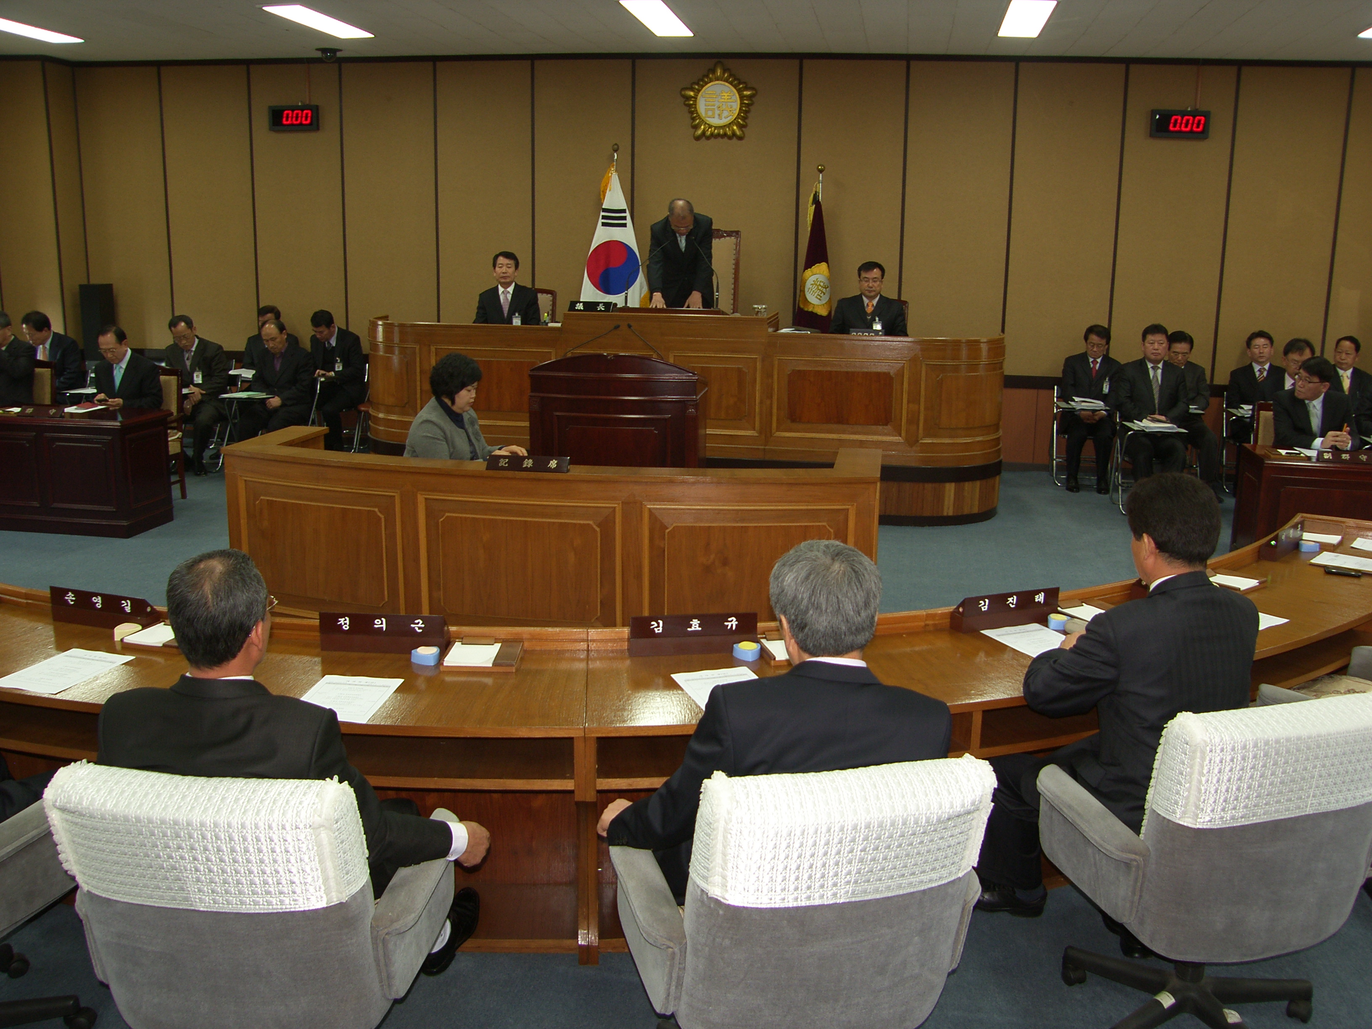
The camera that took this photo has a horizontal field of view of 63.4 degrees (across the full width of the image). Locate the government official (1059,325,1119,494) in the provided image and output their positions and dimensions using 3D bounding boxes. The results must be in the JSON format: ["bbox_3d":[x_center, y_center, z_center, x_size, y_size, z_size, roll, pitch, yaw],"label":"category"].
[{"bbox_3d":[3.323,-0.914,9.142,0.520,1.296,0.740,3,12,7],"label":"government official"}]

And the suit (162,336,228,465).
[{"bbox_3d":[-3.995,-0.969,9.149,0.510,1.020,0.620,-1,13,-10],"label":"suit"}]

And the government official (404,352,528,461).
[{"bbox_3d":[-1.032,-0.152,5.305,0.660,1.220,0.480,4,13,15],"label":"government official"}]

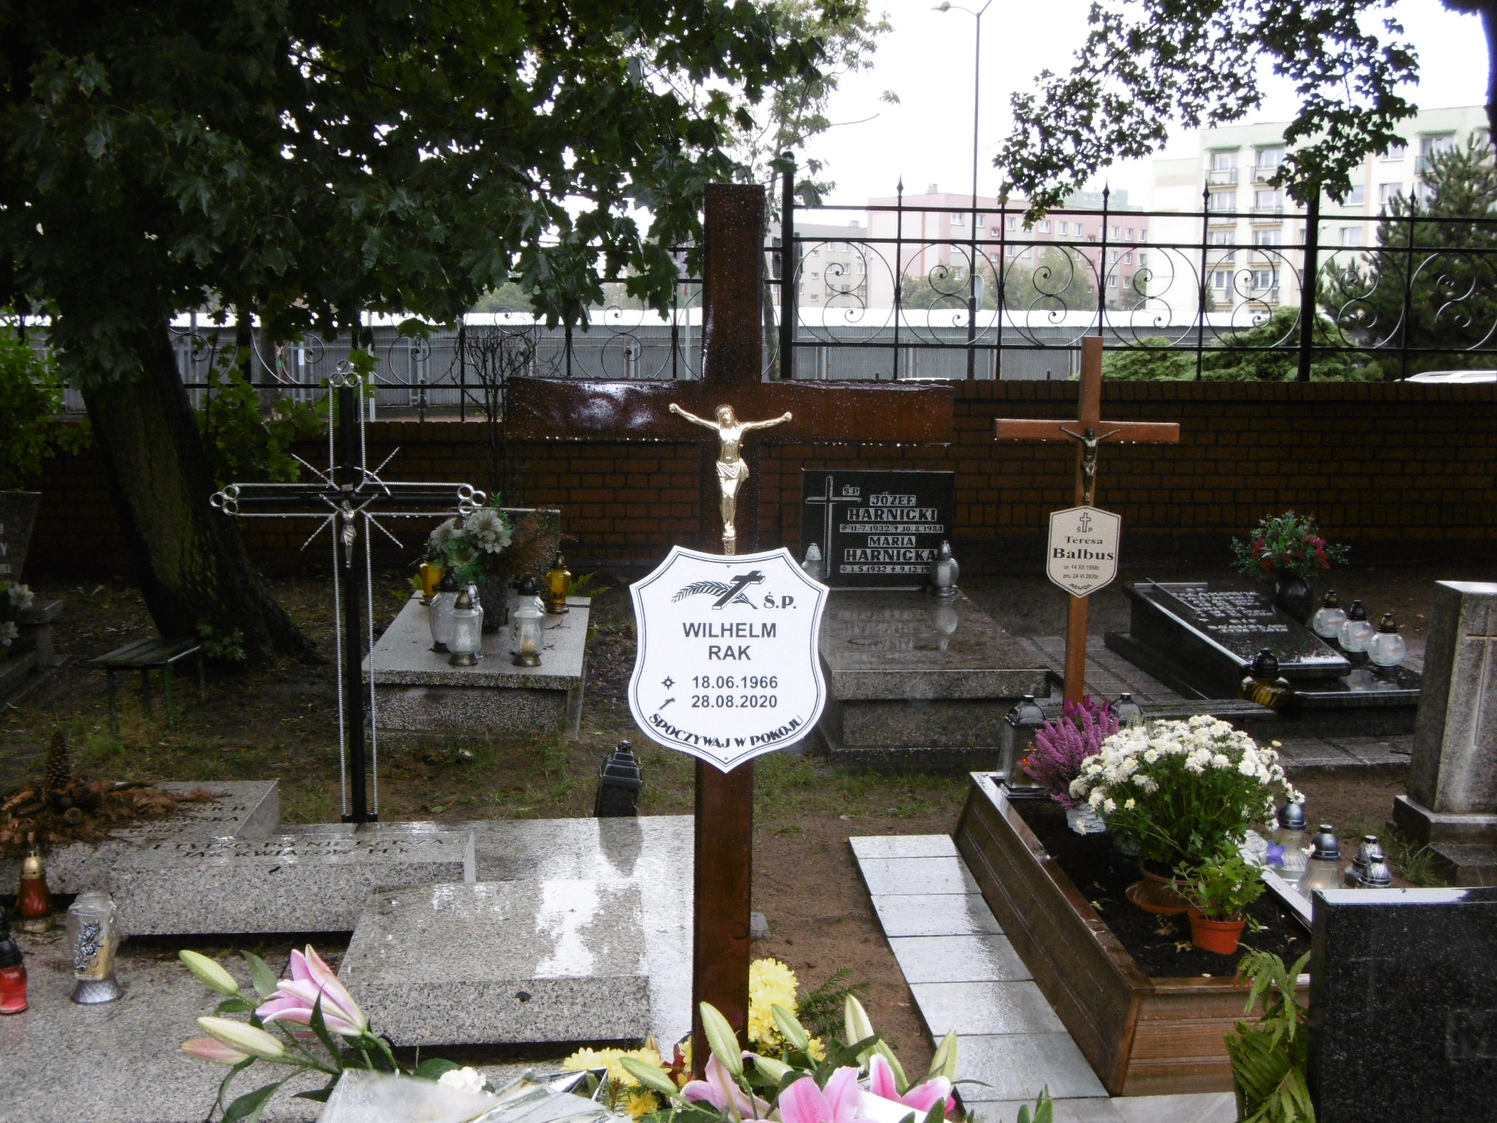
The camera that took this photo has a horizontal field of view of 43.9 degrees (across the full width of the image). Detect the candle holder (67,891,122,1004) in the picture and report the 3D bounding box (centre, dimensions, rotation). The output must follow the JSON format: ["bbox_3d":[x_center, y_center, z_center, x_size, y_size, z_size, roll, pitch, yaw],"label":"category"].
[{"bbox_3d":[-1.346,0.789,3.832,0.108,0.214,0.108,0,8,-4],"label":"candle holder"}]

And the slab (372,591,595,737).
[{"bbox_3d":[-1.010,0.393,7.251,0.780,0.250,1.600,1,9,-2],"label":"slab"}]

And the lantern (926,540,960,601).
[{"bbox_3d":[0.828,0.030,7.812,0.130,0.239,0.130,0,8,-4],"label":"lantern"}]

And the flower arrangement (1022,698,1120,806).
[{"bbox_3d":[0.826,0.505,4.772,0.243,0.311,0.220,0,8,-4],"label":"flower arrangement"}]

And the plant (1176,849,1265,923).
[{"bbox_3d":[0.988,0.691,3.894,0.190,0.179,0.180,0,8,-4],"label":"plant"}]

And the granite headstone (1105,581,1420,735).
[{"bbox_3d":[2.108,0.360,7.465,0.930,0.340,1.440,0,9,-5],"label":"granite headstone"}]

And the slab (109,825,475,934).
[{"bbox_3d":[-1.063,0.764,4.395,0.810,0.170,0.240,0,9,-5],"label":"slab"}]

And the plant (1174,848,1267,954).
[{"bbox_3d":[1.058,0.751,4.178,0.205,0.240,0.200,0,9,-5],"label":"plant"}]

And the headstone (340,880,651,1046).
[{"bbox_3d":[-0.503,0.813,3.810,0.585,0.127,0.573,0,8,-4],"label":"headstone"}]

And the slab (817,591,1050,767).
[{"bbox_3d":[0.590,0.406,7.155,0.735,0.328,1.790,0,8,-4],"label":"slab"}]

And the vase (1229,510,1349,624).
[{"bbox_3d":[2.343,0.044,8.024,0.500,0.490,0.420,0,9,-5],"label":"vase"}]

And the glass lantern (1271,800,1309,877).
[{"bbox_3d":[1.524,0.765,5.204,0.115,0.220,0.115,0,9,-5],"label":"glass lantern"}]

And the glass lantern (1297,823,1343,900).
[{"bbox_3d":[1.522,0.808,4.927,0.120,0.220,0.120,0,9,-5],"label":"glass lantern"}]

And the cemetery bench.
[{"bbox_3d":[-2.255,0.456,6.963,0.290,0.265,0.440,1,8,4],"label":"cemetery bench"}]

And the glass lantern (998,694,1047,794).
[{"bbox_3d":[0.760,0.494,5.042,0.138,0.267,0.138,0,8,-4],"label":"glass lantern"}]

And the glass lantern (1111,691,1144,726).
[{"bbox_3d":[1.021,0.488,5.069,0.138,0.267,0.138,0,8,-4],"label":"glass lantern"}]

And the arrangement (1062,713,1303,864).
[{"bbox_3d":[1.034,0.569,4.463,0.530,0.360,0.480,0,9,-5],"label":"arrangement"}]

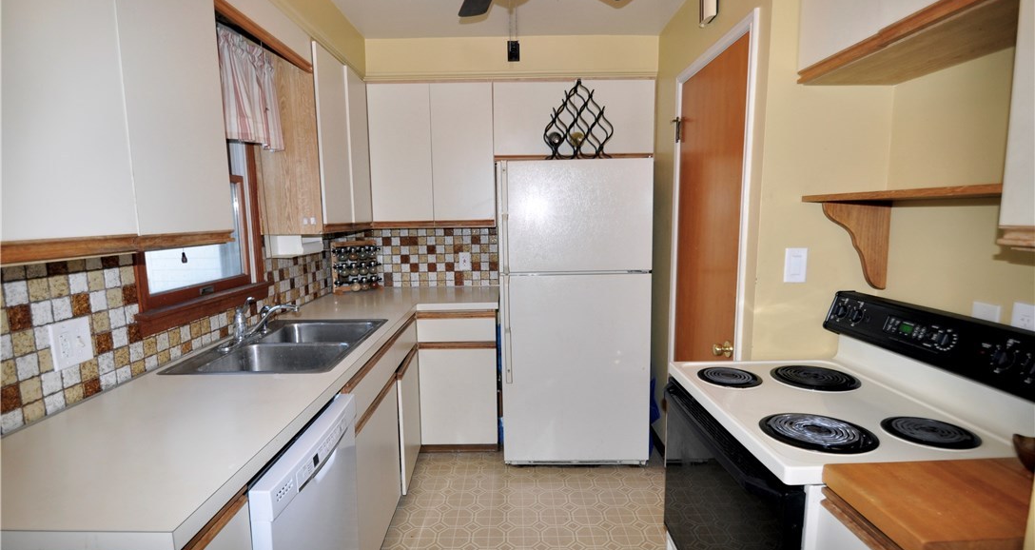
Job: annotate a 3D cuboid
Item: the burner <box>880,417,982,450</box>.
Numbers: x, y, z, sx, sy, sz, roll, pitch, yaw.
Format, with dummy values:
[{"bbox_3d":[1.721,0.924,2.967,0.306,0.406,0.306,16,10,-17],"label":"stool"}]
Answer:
[{"bbox_3d":[1.020,0.387,1.207,0.190,0.025,0.190,-1,7,0],"label":"burner"}]

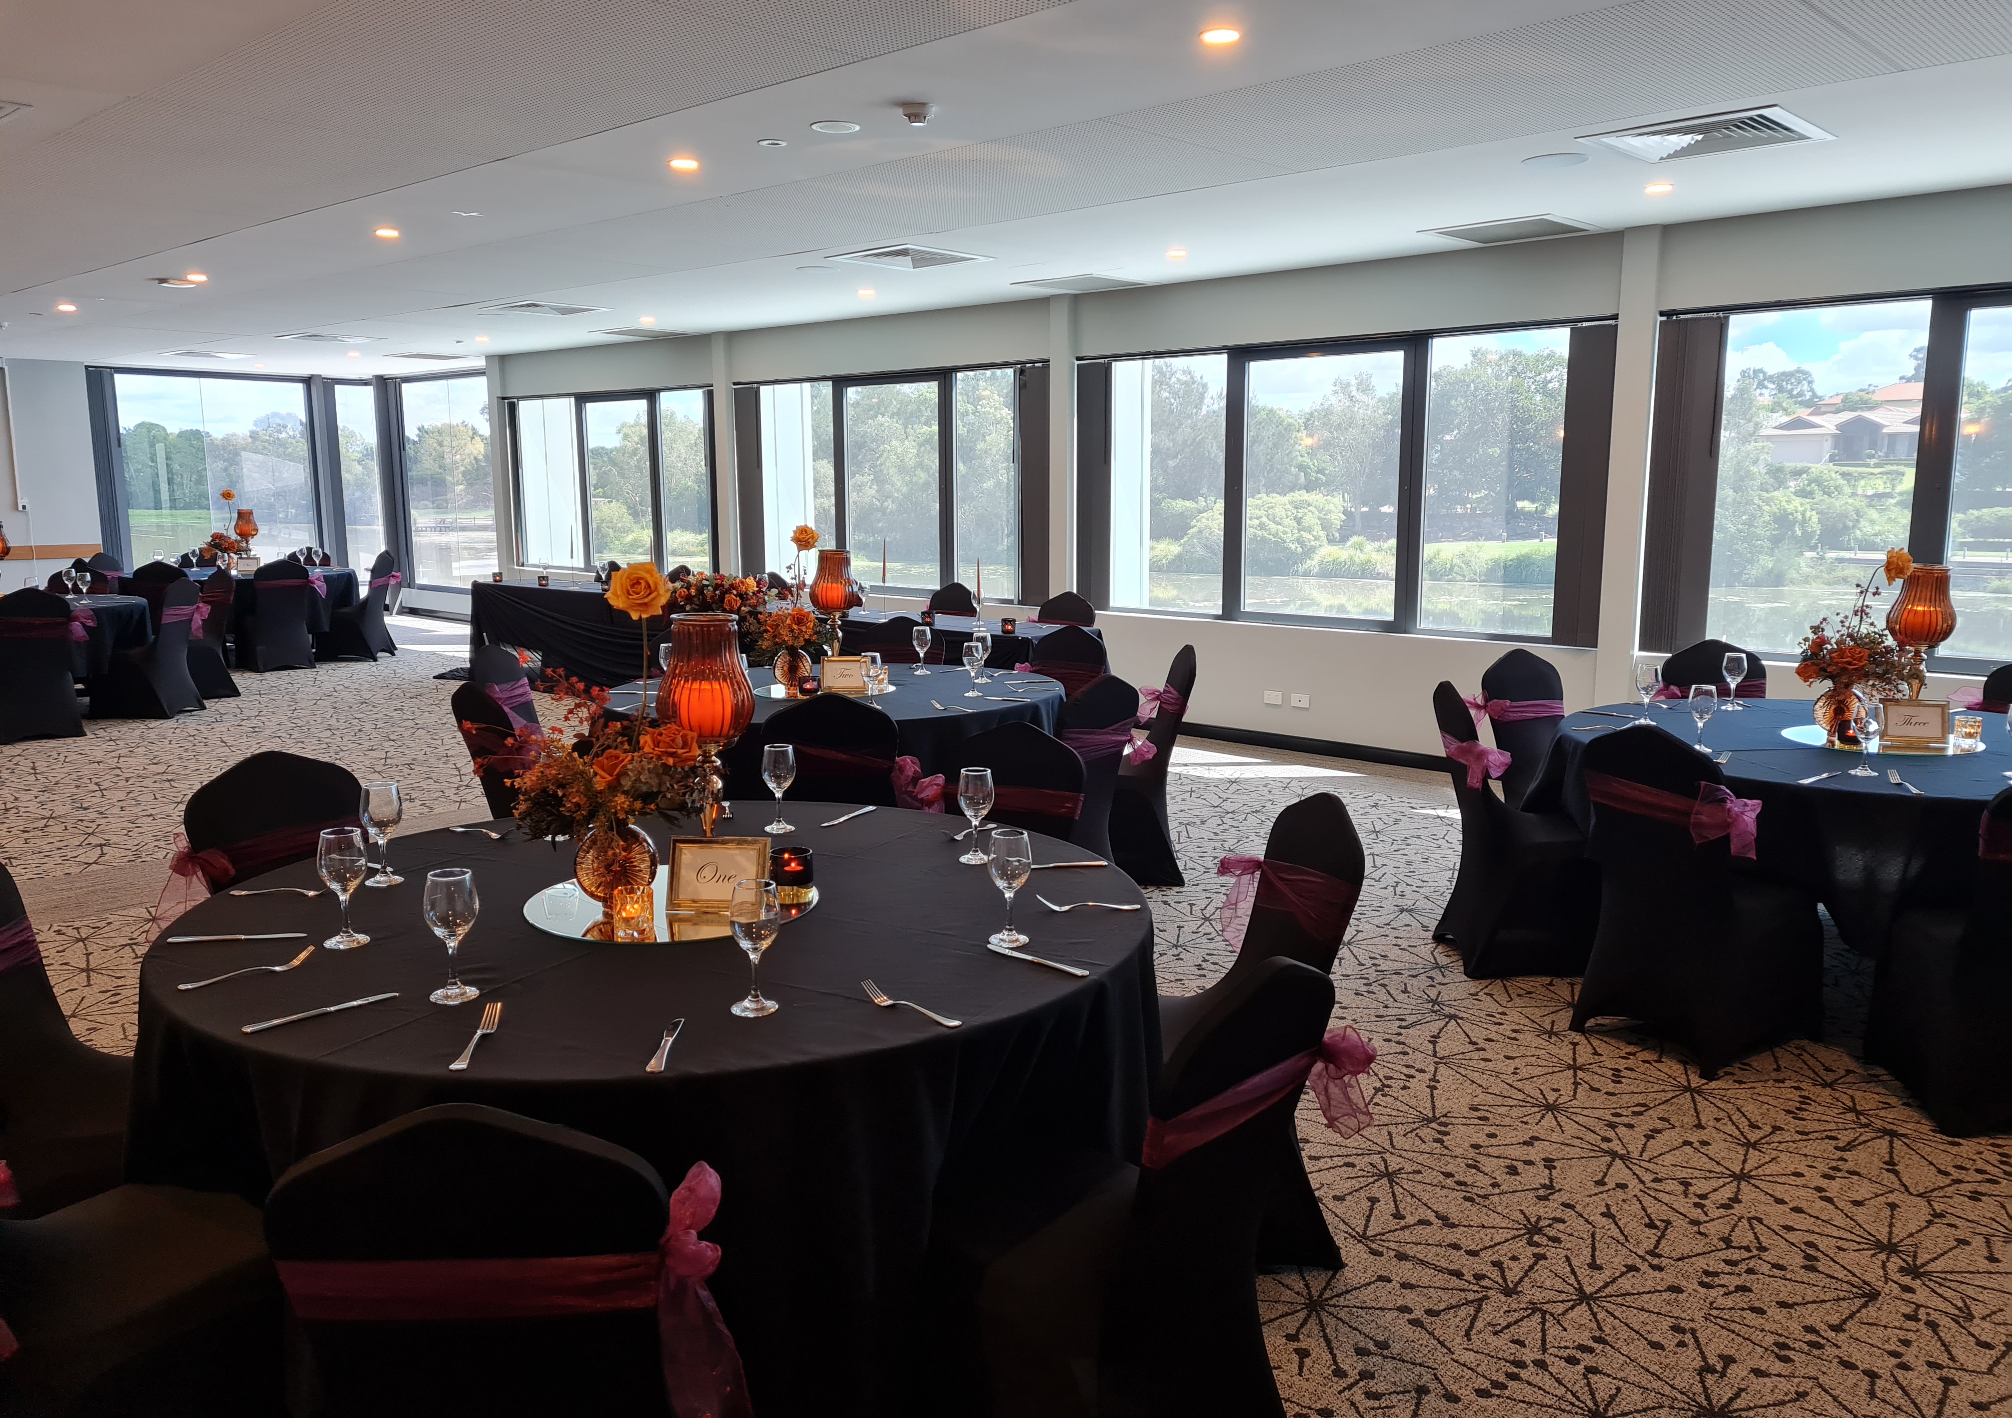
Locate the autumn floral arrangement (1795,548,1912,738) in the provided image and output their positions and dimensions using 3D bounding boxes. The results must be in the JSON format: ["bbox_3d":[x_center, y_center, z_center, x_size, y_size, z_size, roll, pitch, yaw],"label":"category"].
[{"bbox_3d":[2.637,-0.200,4.709,0.340,0.590,0.290,5,10,29],"label":"autumn floral arrangement"}]

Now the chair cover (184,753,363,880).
[{"bbox_3d":[-1.557,0.572,3.572,0.580,0.910,0.450,5,10,32],"label":"chair cover"}]

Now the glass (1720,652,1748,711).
[{"bbox_3d":[2.592,-0.101,5.366,0.080,0.196,0.080,4,10,26],"label":"glass"}]

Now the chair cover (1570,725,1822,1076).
[{"bbox_3d":[1.982,0.477,4.261,0.570,0.920,0.450,-6,10,-32],"label":"chair cover"}]

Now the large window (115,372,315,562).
[{"bbox_3d":[-8.419,-2.386,16.214,0.120,2.300,2.000,8,12,43],"label":"large window"}]

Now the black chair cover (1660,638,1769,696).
[{"bbox_3d":[2.821,0.221,5.895,0.450,0.920,0.570,1,9,6],"label":"black chair cover"}]

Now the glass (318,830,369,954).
[{"bbox_3d":[-1.168,0.316,2.665,0.080,0.198,0.080,8,12,43],"label":"glass"}]

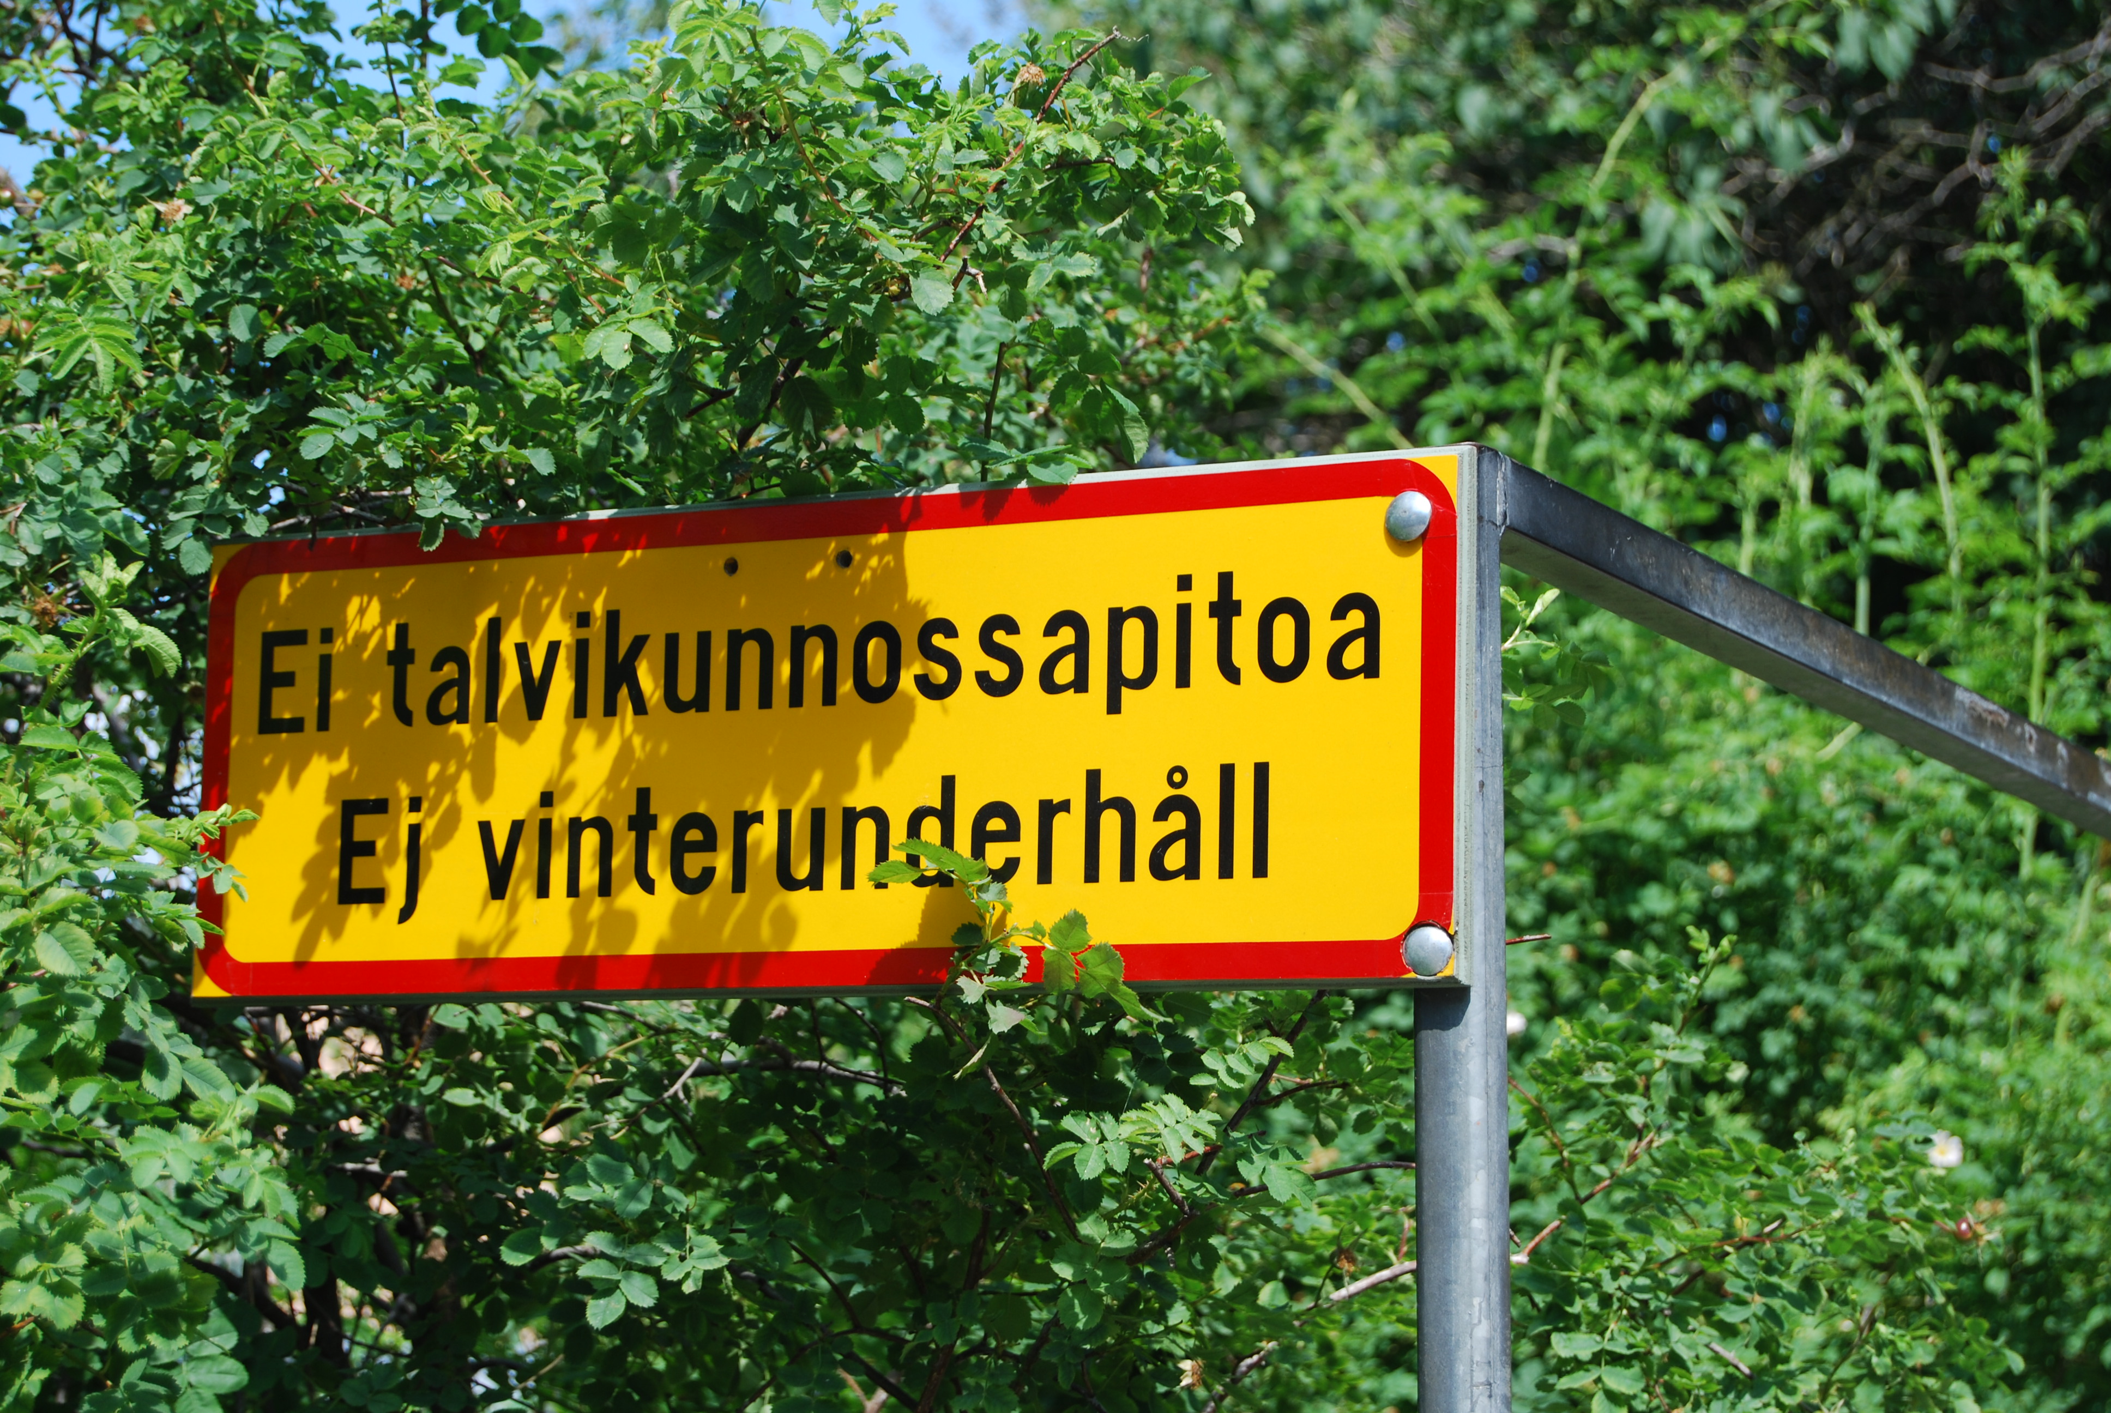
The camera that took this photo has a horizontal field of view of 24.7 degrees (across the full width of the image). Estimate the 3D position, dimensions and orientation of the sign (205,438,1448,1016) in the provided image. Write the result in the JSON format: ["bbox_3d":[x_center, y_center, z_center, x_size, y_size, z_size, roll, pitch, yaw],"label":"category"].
[{"bbox_3d":[-0.161,0.025,2.955,0.905,0.305,0.022,-3,-8,29],"label":"sign"}]

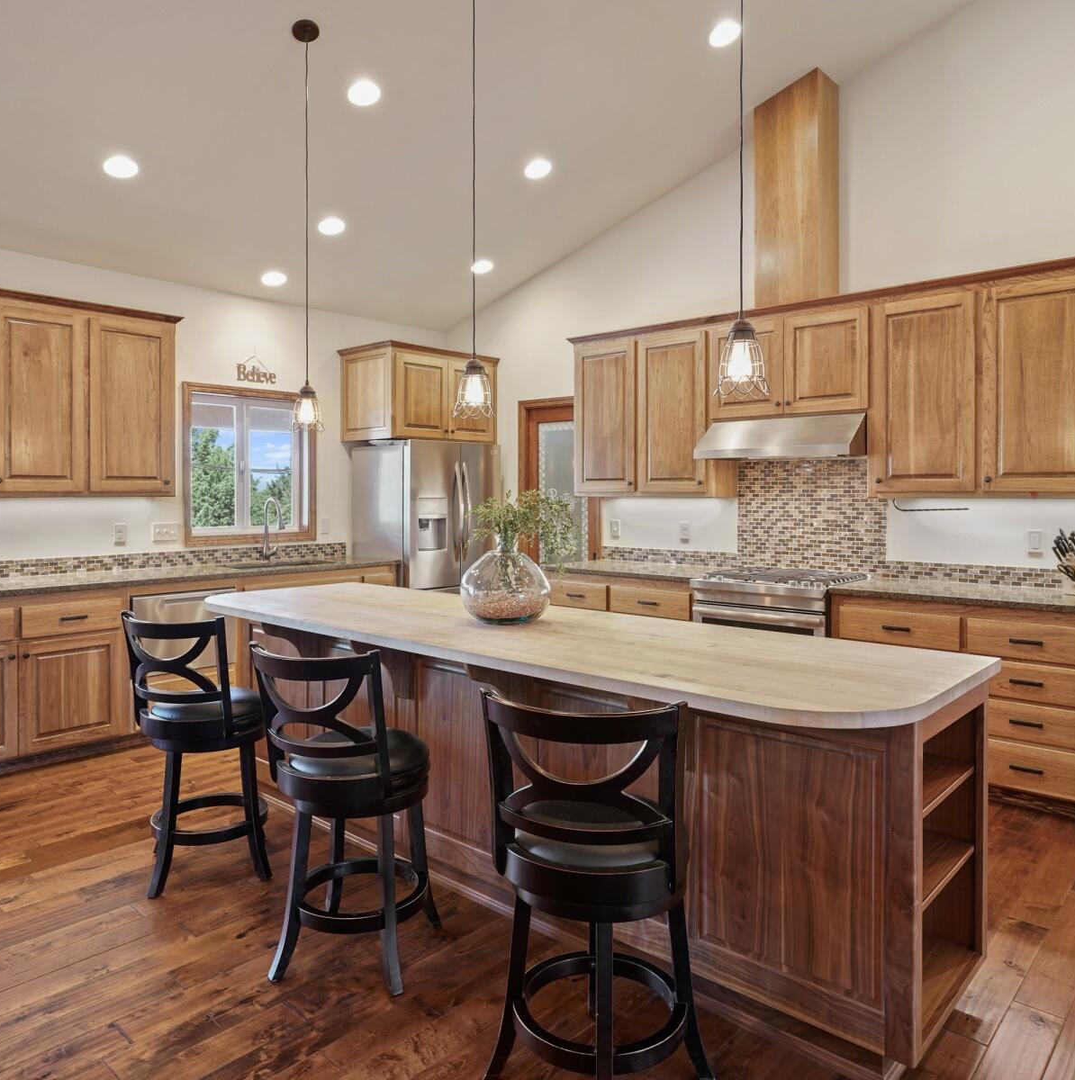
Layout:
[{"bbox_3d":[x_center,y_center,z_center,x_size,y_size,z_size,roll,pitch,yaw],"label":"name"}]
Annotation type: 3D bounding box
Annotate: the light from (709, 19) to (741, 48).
[{"bbox_3d":[0.950,-2.577,4.107,0.180,0.030,0.180,-12,-8,-2],"label":"light"}]

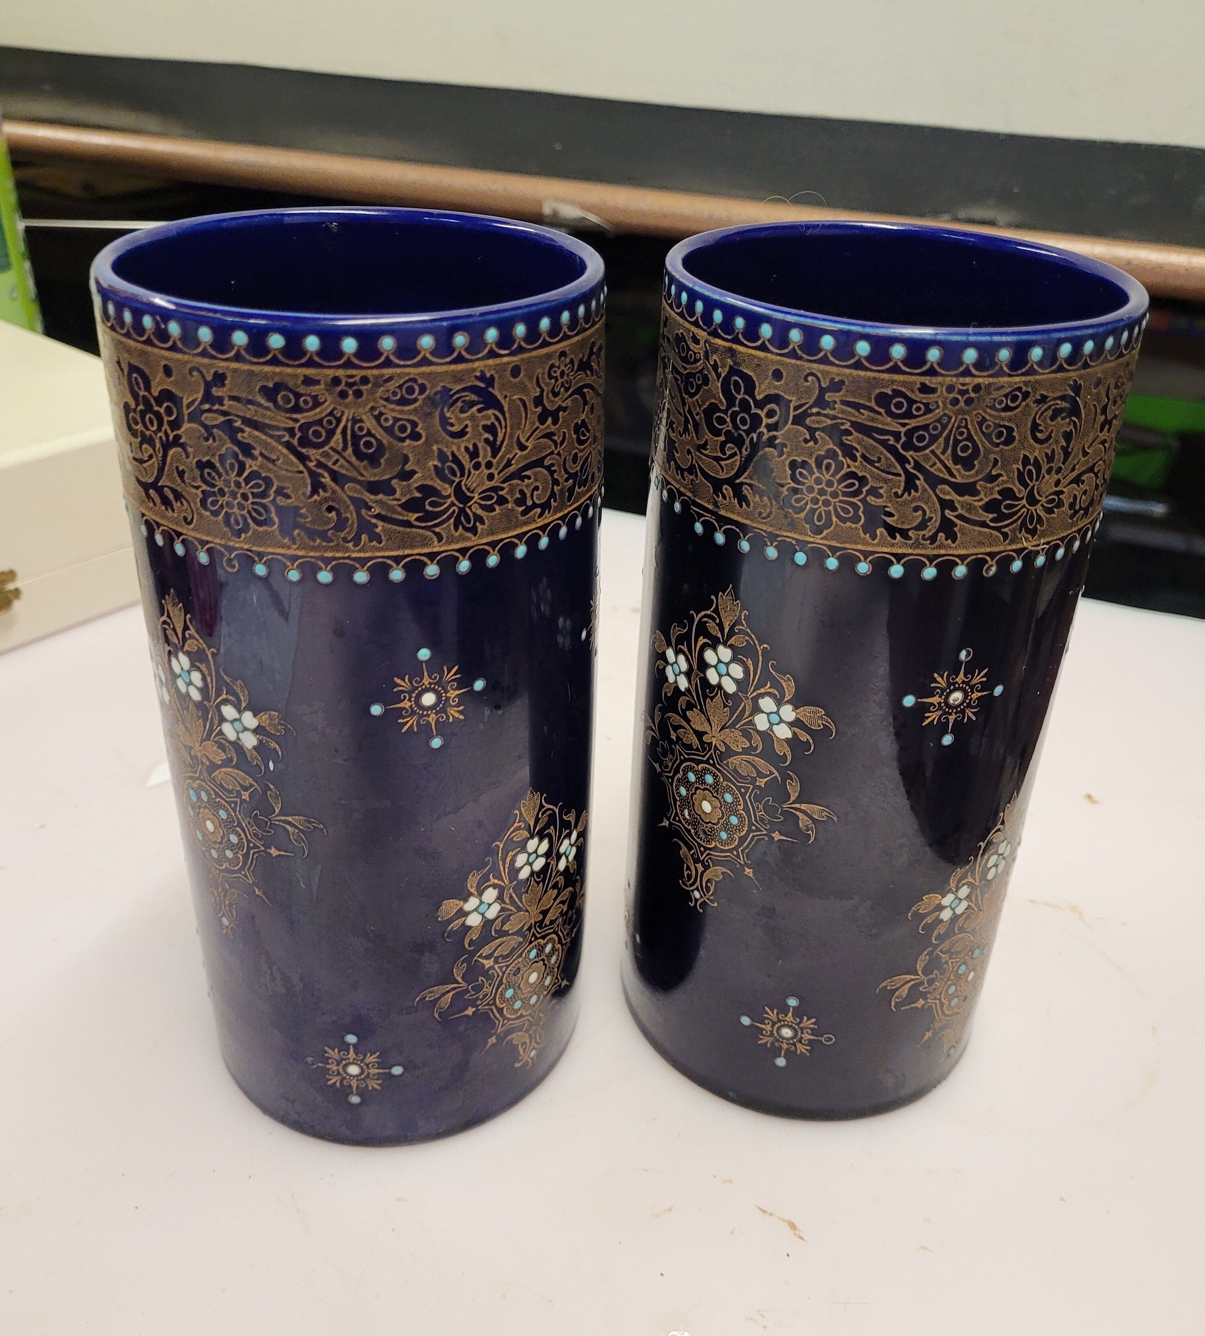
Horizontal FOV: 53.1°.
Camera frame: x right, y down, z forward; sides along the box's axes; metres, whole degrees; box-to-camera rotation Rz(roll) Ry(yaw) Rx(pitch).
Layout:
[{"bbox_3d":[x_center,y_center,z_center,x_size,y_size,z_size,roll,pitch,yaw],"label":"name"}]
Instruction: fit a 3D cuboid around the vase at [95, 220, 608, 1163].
[{"bbox_3d":[-0.053,0.006,0.296,0.103,0.207,0.103,2,31,0],"label":"vase"}]

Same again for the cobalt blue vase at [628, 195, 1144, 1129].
[{"bbox_3d":[0.061,0.004,0.311,0.103,0.207,0.103,2,31,0],"label":"cobalt blue vase"}]

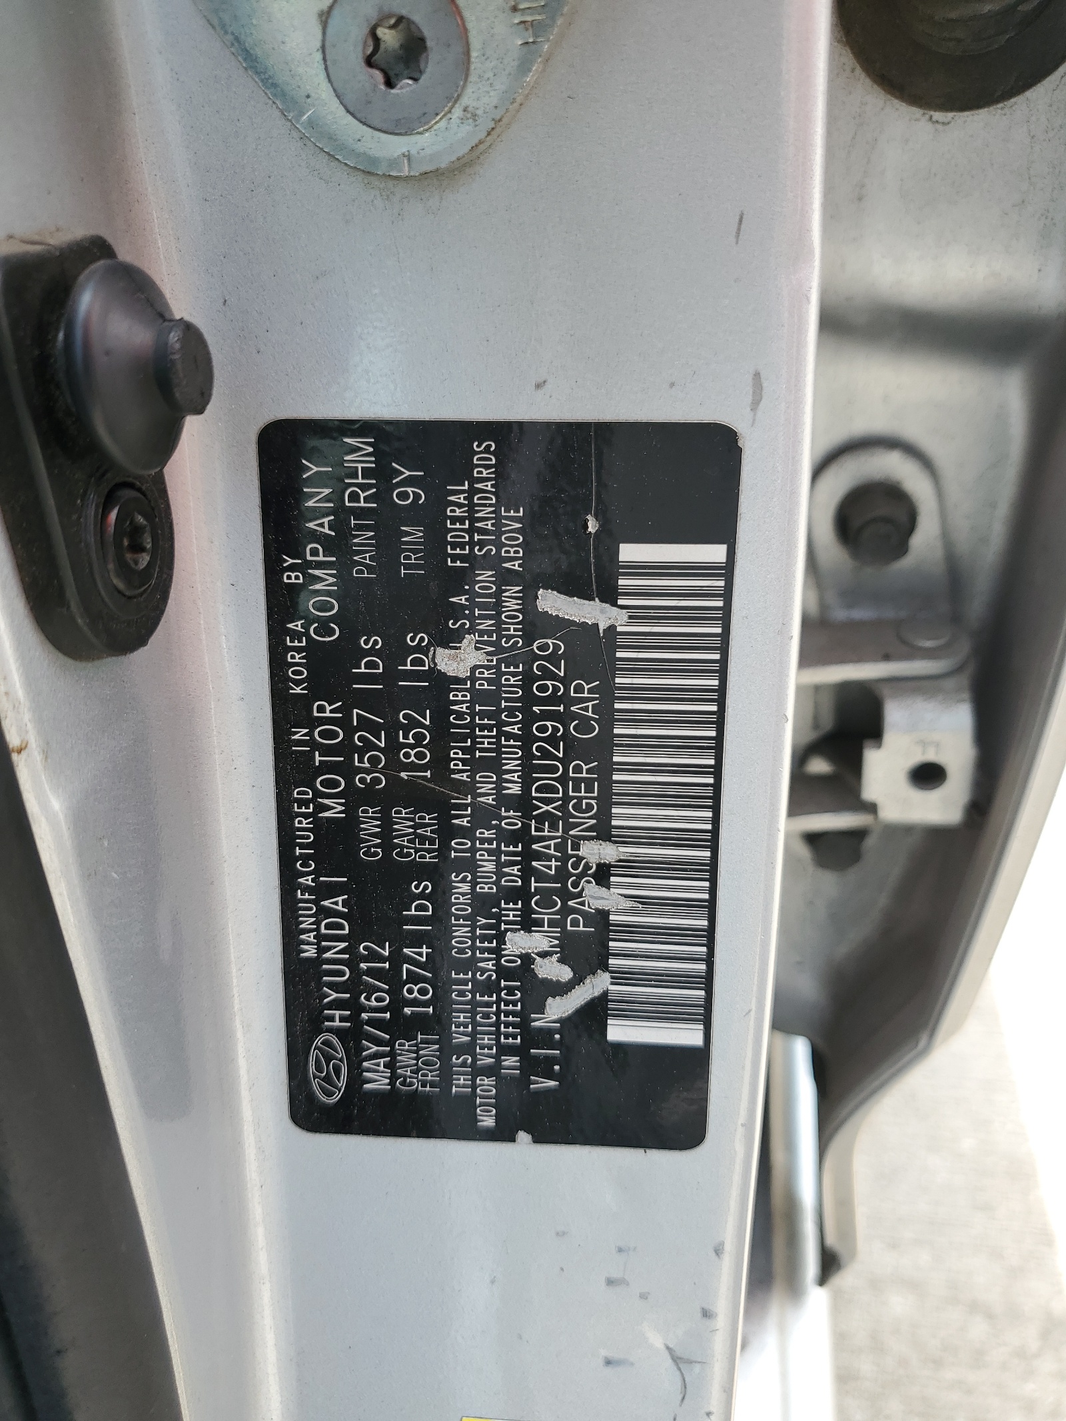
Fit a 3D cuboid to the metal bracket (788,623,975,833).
[{"bbox_3d":[0.070,0.003,0.228,0.040,0.041,0.032,-4,33,6],"label":"metal bracket"}]

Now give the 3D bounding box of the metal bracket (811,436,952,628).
[{"bbox_3d":[0.071,-0.037,0.222,0.028,0.035,0.013,-4,33,6],"label":"metal bracket"}]

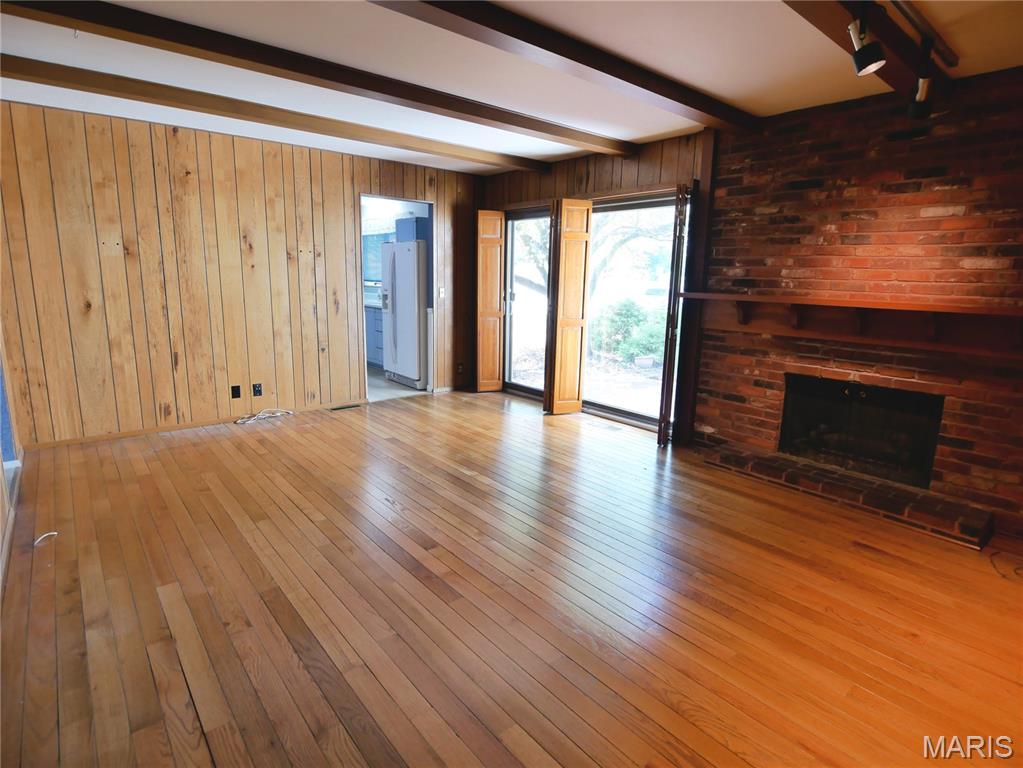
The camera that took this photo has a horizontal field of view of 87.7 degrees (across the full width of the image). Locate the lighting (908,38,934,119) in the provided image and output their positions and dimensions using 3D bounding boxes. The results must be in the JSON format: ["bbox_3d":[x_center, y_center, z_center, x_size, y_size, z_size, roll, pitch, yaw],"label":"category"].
[{"bbox_3d":[1.865,-1.387,2.420,0.100,0.310,0.095,-3,12,-22],"label":"lighting"}]

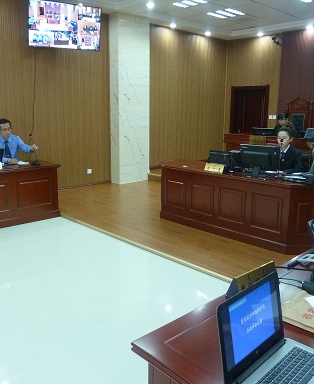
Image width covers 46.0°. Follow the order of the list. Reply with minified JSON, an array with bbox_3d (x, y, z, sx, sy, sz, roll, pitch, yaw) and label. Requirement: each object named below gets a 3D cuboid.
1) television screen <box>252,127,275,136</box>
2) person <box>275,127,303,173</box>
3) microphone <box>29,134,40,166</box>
[{"bbox_3d":[2.079,-1.070,7.167,0.170,0.310,0.475,-11,17,-43],"label":"television screen"},{"bbox_3d":[1.685,-0.202,4.915,0.750,1.360,0.480,-11,16,-43],"label":"person"},{"bbox_3d":[-1.818,-0.630,5.453,0.110,0.440,0.220,-11,17,-43],"label":"microphone"}]

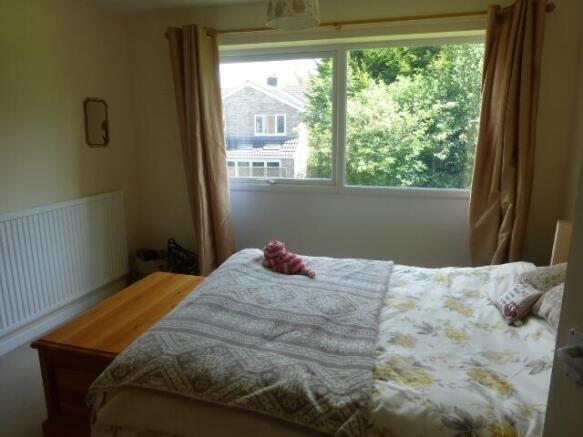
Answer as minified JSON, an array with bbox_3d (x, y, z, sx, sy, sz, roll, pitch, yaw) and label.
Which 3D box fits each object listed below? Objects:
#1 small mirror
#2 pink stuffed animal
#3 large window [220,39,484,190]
[{"bbox_3d":[-1.525,-0.754,3.194,0.025,0.373,0.243,3,12,14],"label":"small mirror"},{"bbox_3d":[-0.011,0.214,2.284,0.295,0.152,0.160,6,13,26],"label":"pink stuffed animal"},{"bbox_3d":[0.402,-0.789,3.304,2.220,1.189,0.100,3,12,14],"label":"large window"}]

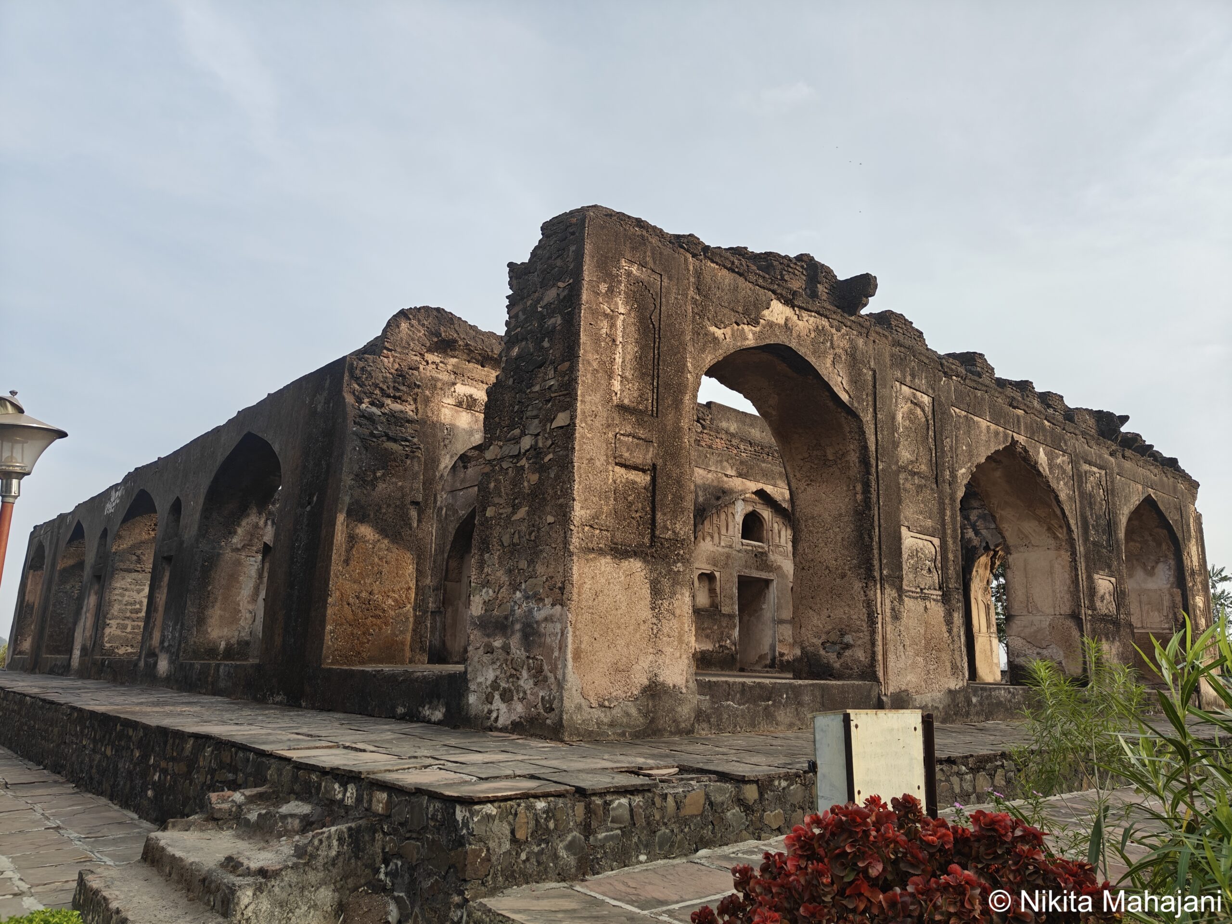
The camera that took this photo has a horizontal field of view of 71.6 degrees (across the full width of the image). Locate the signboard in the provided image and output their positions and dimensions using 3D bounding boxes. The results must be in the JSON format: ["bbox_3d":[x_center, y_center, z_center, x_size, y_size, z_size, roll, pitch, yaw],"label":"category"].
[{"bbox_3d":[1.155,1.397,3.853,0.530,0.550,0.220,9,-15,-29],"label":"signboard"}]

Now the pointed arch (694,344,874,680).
[{"bbox_3d":[1.666,0.645,10.520,3.243,3.960,1.273,13,-17,-39],"label":"pointed arch"}]

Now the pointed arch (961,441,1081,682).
[{"bbox_3d":[6.005,1.621,14.115,3.986,3.953,1.273,13,-17,-39],"label":"pointed arch"}]

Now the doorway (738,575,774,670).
[{"bbox_3d":[2.544,3.177,16.839,1.059,1.715,0.536,13,-17,-39],"label":"doorway"}]

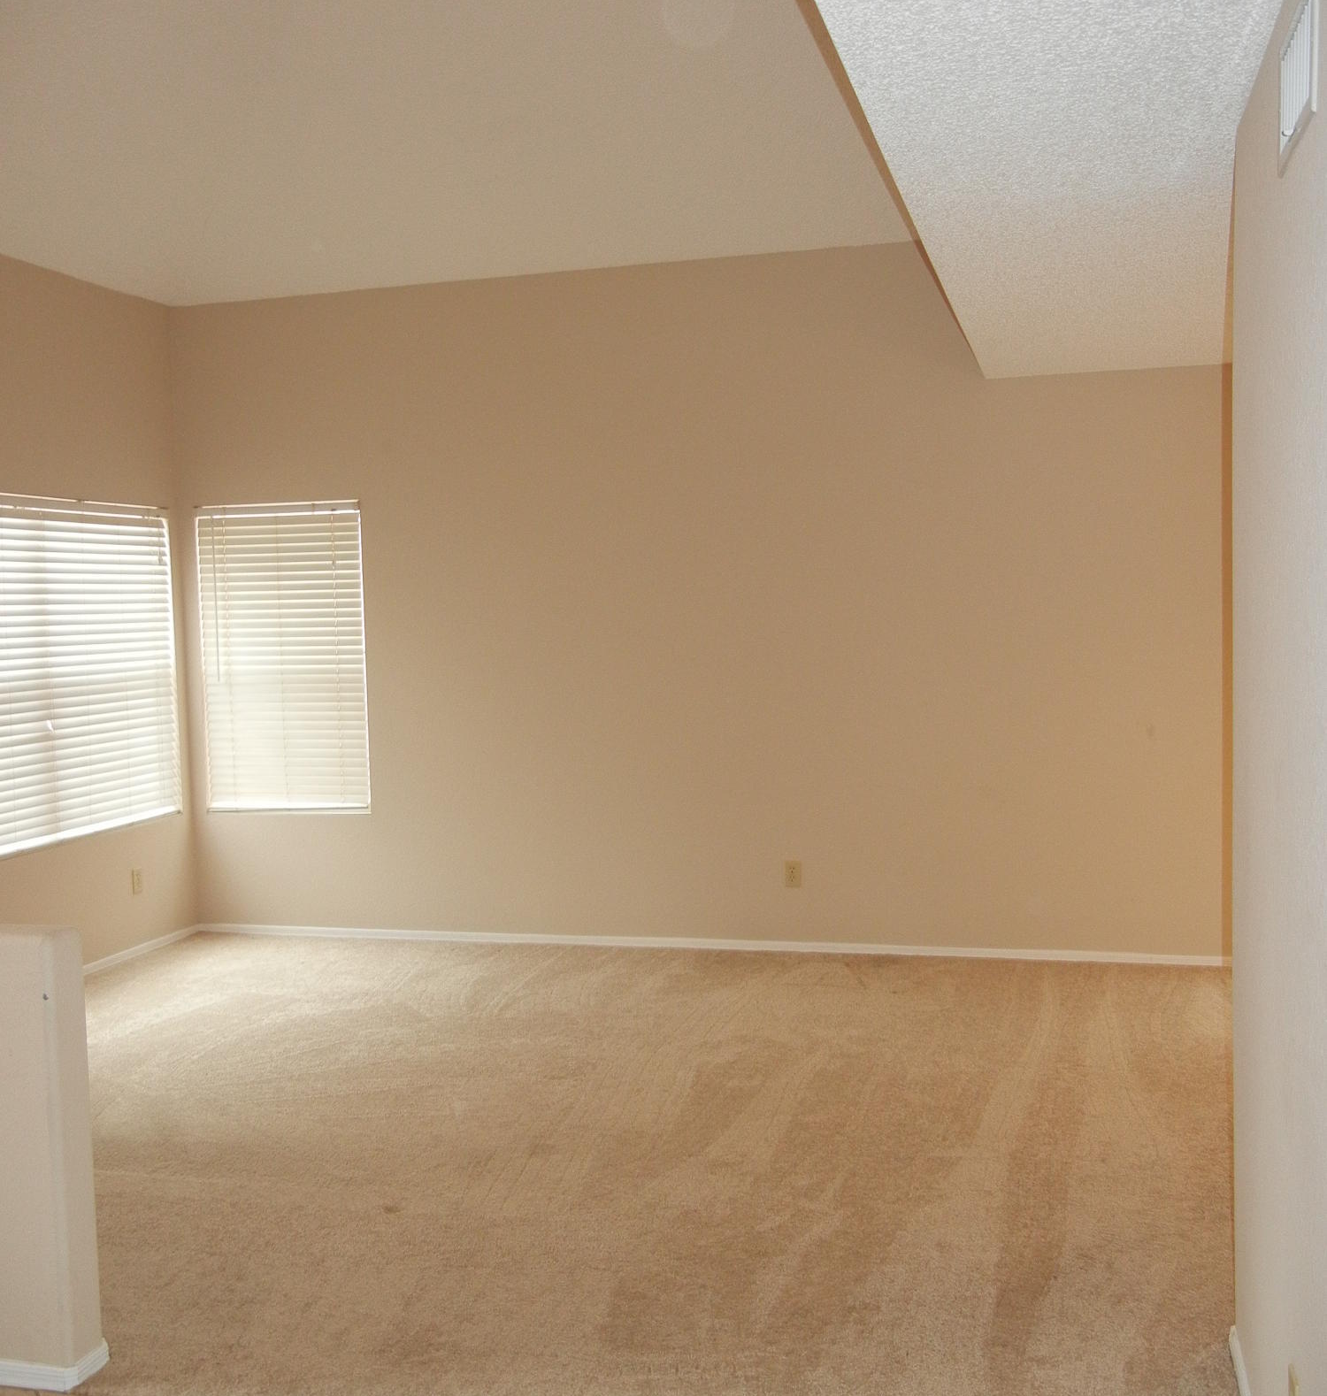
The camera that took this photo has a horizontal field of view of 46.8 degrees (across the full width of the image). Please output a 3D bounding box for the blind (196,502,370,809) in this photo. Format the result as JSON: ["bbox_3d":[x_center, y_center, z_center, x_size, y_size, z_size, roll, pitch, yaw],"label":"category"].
[{"bbox_3d":[-1.797,-0.190,7.273,0.854,1.446,0.060,-1,4,15],"label":"blind"}]

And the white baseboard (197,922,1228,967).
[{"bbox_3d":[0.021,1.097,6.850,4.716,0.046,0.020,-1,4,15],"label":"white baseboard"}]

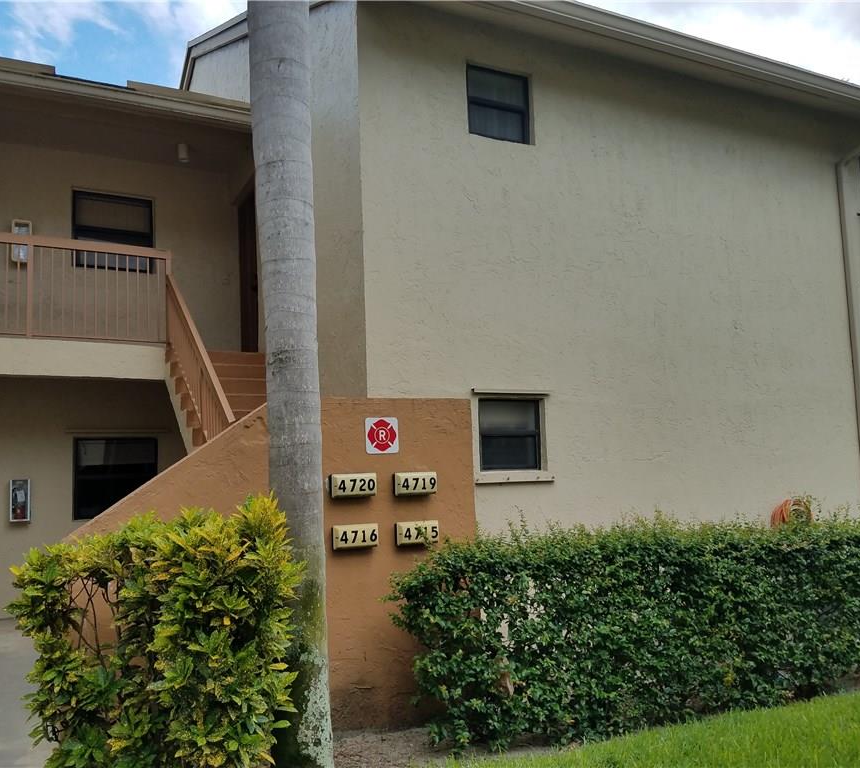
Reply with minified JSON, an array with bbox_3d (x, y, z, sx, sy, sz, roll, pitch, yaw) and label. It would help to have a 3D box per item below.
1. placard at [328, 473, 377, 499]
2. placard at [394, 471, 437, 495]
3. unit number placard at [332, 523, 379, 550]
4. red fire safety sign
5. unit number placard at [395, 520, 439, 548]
[{"bbox_3d":[-0.469,0.628,4.749,0.292,0.146,0.050,1,-6,-27],"label":"placard"},{"bbox_3d":[-0.093,0.643,4.941,0.292,0.146,0.050,1,-6,-27],"label":"placard"},{"bbox_3d":[-0.457,0.936,4.721,0.292,0.146,0.050,1,-6,-27],"label":"unit number placard"},{"bbox_3d":[-0.303,0.331,4.889,0.228,0.229,0.010,1,-6,-27],"label":"red fire safety sign"},{"bbox_3d":[-0.082,0.952,4.913,0.292,0.146,0.050,1,-6,-27],"label":"unit number placard"}]

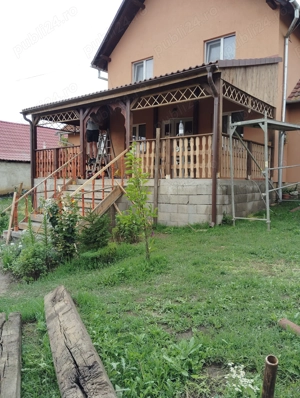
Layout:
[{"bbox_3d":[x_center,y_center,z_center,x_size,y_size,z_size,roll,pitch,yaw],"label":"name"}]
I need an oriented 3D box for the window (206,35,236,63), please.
[{"bbox_3d":[2.227,-4.556,10.124,1.020,0.960,0.120,3,4,40],"label":"window"}]

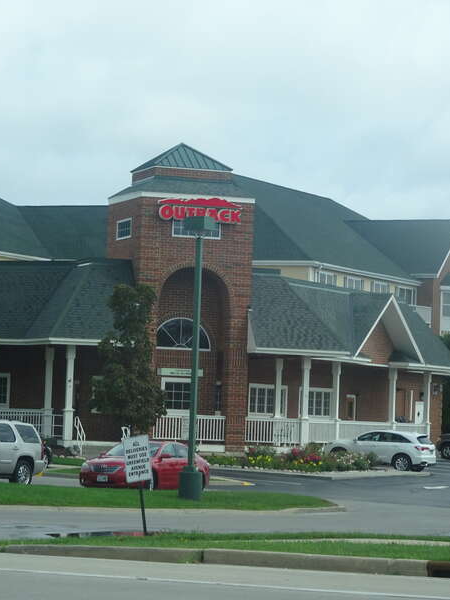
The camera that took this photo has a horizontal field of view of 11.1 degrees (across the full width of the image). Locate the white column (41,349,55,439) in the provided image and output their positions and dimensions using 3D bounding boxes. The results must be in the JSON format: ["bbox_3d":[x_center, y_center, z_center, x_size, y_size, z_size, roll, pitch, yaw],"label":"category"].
[{"bbox_3d":[-6.728,3.557,88.300,0.320,3.560,0.320,1,-3,24],"label":"white column"}]

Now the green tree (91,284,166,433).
[{"bbox_3d":[-3.777,2.692,89.311,2.850,6.600,2.850,2,-3,0],"label":"green tree"}]

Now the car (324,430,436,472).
[{"bbox_3d":[6.405,6.220,95.200,4.720,1.670,1.900,1,-3,22],"label":"car"}]

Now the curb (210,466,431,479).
[{"bbox_3d":[3.307,6.603,88.674,6.700,0.200,10.450,0,-4,27],"label":"curb"}]

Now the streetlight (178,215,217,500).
[{"bbox_3d":[-0.764,1.505,60.500,0.620,7.500,0.620,0,-4,33],"label":"streetlight"}]

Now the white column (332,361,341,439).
[{"bbox_3d":[4.728,4.410,98.000,0.320,3.560,0.320,1,-3,22],"label":"white column"}]

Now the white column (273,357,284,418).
[{"bbox_3d":[2.126,4.098,91.500,0.320,3.560,0.320,3,-3,-20],"label":"white column"}]

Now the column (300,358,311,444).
[{"bbox_3d":[3.360,4.239,96.397,0.320,3.600,0.320,3,-3,-19],"label":"column"}]

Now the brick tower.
[{"bbox_3d":[-2.020,-0.141,98.326,5.150,13.090,5.150,3,-3,-18],"label":"brick tower"}]

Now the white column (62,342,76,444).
[{"bbox_3d":[-5.779,3.498,86.000,0.330,3.620,0.330,3,-3,-20],"label":"white column"}]

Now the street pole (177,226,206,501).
[{"bbox_3d":[-0.750,1.583,58.699,0.600,6.950,0.600,2,-3,0],"label":"street pole"}]

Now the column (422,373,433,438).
[{"bbox_3d":[9.877,5.378,113.000,0.320,3.560,0.320,1,-3,22],"label":"column"}]

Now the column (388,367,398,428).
[{"bbox_3d":[7.578,4.863,104.897,0.300,3.600,0.300,0,-4,27],"label":"column"}]

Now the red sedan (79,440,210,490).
[{"bbox_3d":[-2.160,4.590,63.686,1.830,1.470,4.820,0,-4,28],"label":"red sedan"}]

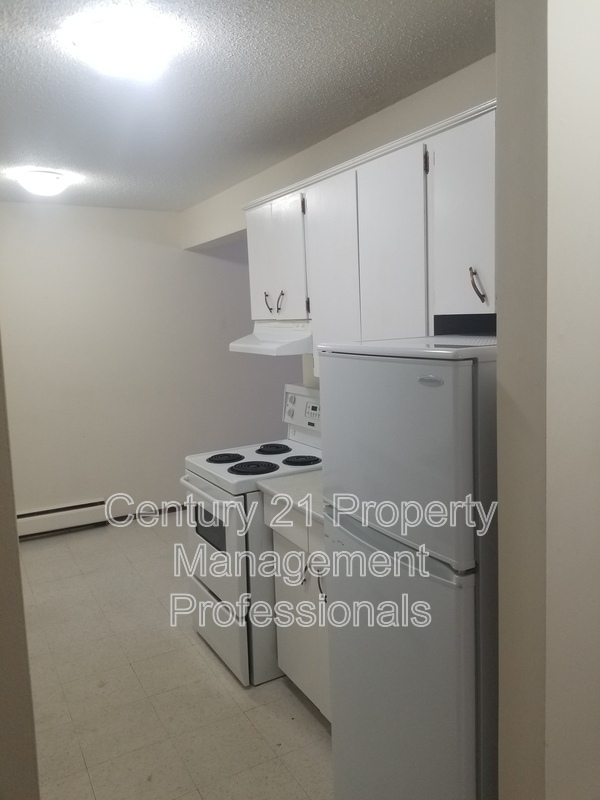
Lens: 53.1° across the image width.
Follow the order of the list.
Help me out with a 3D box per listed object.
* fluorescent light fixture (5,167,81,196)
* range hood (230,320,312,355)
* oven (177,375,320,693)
[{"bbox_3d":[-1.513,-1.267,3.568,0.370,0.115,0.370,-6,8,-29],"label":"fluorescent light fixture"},{"bbox_3d":[-0.036,-0.320,2.984,0.460,0.155,0.580,-6,8,-29],"label":"range hood"},{"bbox_3d":[-0.134,0.575,2.861,0.706,1.209,0.617,-6,8,-29],"label":"oven"}]

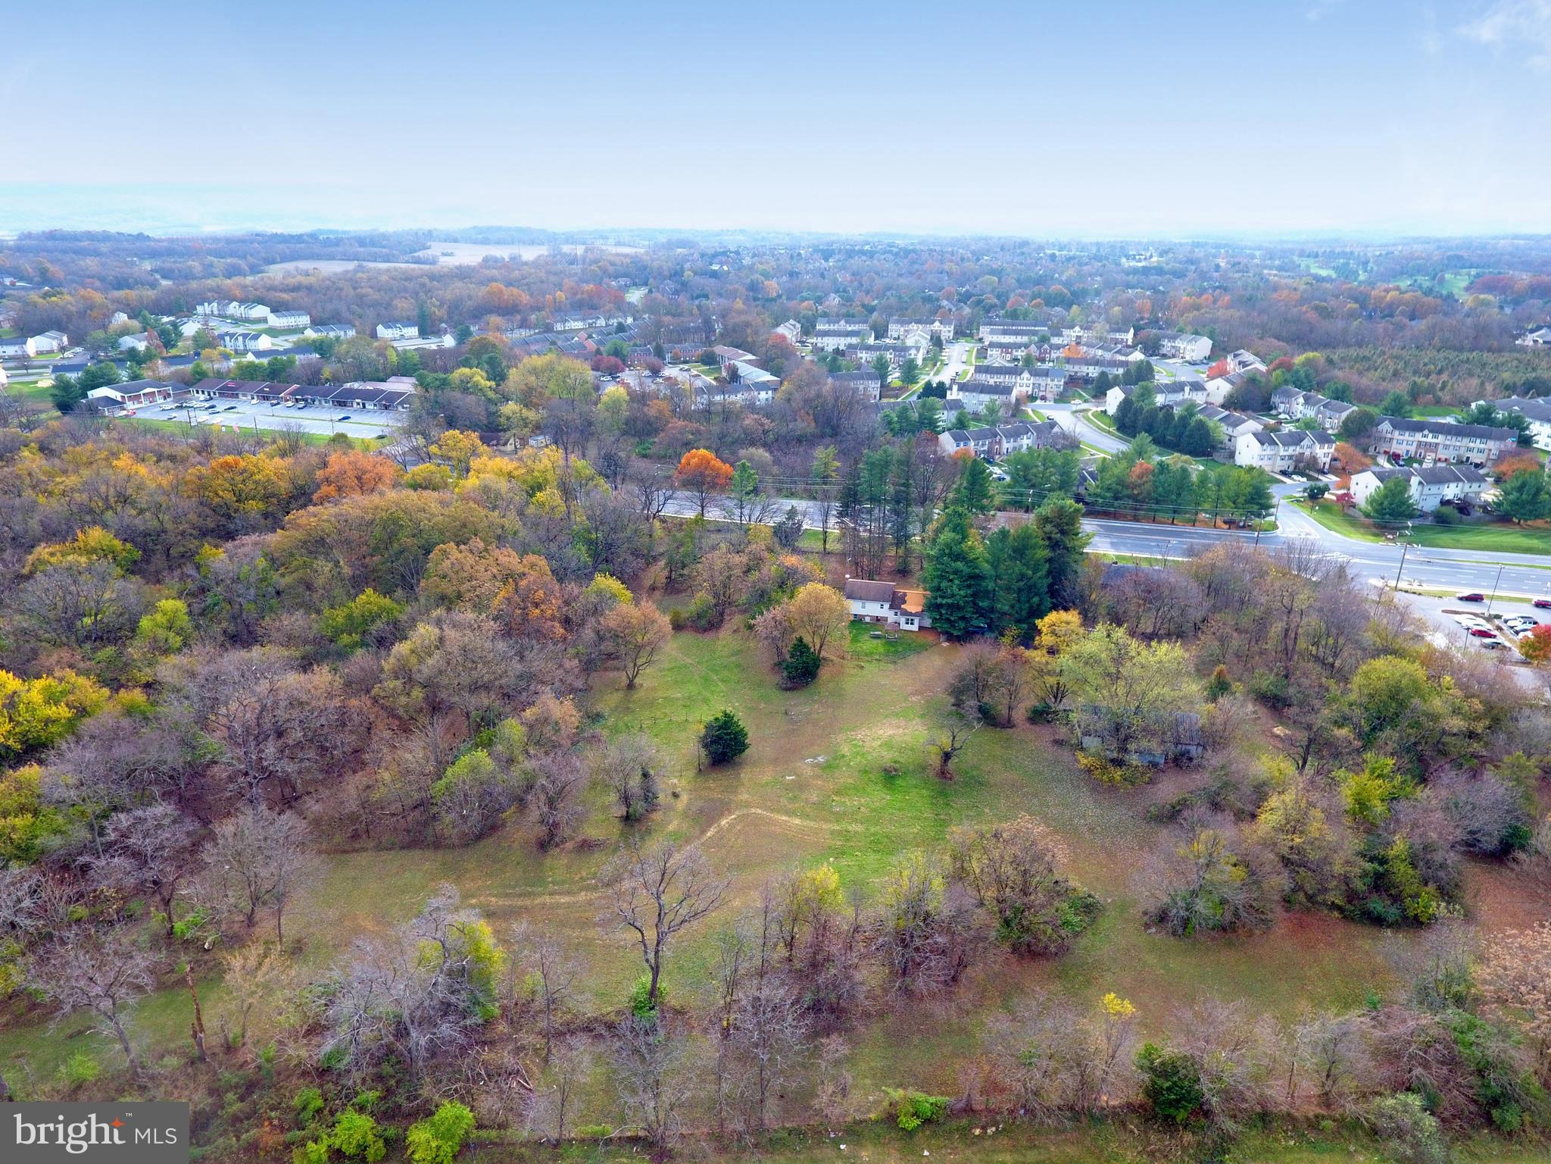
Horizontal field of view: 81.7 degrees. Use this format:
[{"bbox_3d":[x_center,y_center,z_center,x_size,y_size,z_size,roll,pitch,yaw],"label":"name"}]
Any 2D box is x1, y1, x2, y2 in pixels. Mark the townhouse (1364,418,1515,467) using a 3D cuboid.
[{"bbox_3d":[216.350,-45.700,290.530,36.330,11.310,10.920,16,27,35],"label":"townhouse"}]

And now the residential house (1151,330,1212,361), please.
[{"bbox_3d":[213.872,-124.176,468.756,8.900,11.500,38.000,-3,22,-8],"label":"residential house"}]

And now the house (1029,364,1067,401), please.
[{"bbox_3d":[118.900,-87.890,393.690,14.100,11.250,10.690,5,22,13],"label":"house"}]

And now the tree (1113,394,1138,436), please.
[{"bbox_3d":[119.788,-57.489,306.639,8.000,13.500,8.000,0,21,0],"label":"tree"}]

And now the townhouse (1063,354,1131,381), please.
[{"bbox_3d":[149.150,-97.840,414.920,26.970,10.700,11.000,8,23,19],"label":"townhouse"}]

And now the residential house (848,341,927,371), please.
[{"bbox_3d":[57.544,-119.333,468.729,38.000,10.500,10.000,7,22,16],"label":"residential house"}]

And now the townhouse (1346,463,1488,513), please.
[{"bbox_3d":[172.770,-24.660,240.480,30.500,10.600,11.000,-4,22,-11],"label":"townhouse"}]

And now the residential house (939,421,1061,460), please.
[{"bbox_3d":[75.680,-46.740,297.970,42.000,9.800,11.000,-8,23,-20],"label":"residential house"}]

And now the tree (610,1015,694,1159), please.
[{"bbox_3d":[-9.510,39.420,69.180,6.180,13.140,6.090,-4,22,-10],"label":"tree"}]

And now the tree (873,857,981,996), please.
[{"bbox_3d":[15.309,35.156,90.561,10.800,14.500,10.800,0,21,0],"label":"tree"}]

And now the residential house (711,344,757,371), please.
[{"bbox_3d":[-21.370,-118.887,473.350,10.700,8.300,40.000,-9,23,-21],"label":"residential house"}]

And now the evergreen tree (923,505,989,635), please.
[{"bbox_3d":[33.779,-2.020,167.007,12.500,24.000,12.500,0,21,0],"label":"evergreen tree"}]

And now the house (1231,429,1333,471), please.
[{"bbox_3d":[157.690,-40.830,277.320,24.350,10.890,10.990,-2,22,-5],"label":"house"}]

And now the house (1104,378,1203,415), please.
[{"bbox_3d":[147.610,-70.890,346.860,36.230,11.480,10.640,-6,22,-14],"label":"house"}]

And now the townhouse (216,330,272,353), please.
[{"bbox_3d":[-263.830,-119.490,445.670,20.820,8.600,10.500,0,21,0],"label":"townhouse"}]

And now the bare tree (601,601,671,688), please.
[{"bbox_3d":[-23.710,11.010,149.420,11.480,14.560,10.910,0,21,0],"label":"bare tree"}]

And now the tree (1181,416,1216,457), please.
[{"bbox_3d":[142.080,-48.520,300.000,10.730,11.640,10.200,0,21,0],"label":"tree"}]

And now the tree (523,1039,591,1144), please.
[{"bbox_3d":[-18.233,43.146,75.226,5.700,10.800,5.700,0,21,0],"label":"tree"}]

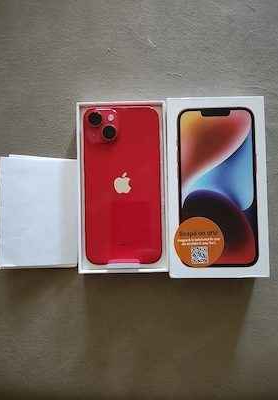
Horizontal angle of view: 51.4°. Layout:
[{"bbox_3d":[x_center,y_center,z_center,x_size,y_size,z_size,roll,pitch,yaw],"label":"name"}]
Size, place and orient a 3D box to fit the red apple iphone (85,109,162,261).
[{"bbox_3d":[-0.015,-0.014,0.273,0.071,0.009,0.147,-1,88,0],"label":"red apple iphone"}]

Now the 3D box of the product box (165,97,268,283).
[{"bbox_3d":[0.070,-0.012,0.273,0.087,0.027,0.163,-1,88,0],"label":"product box"}]

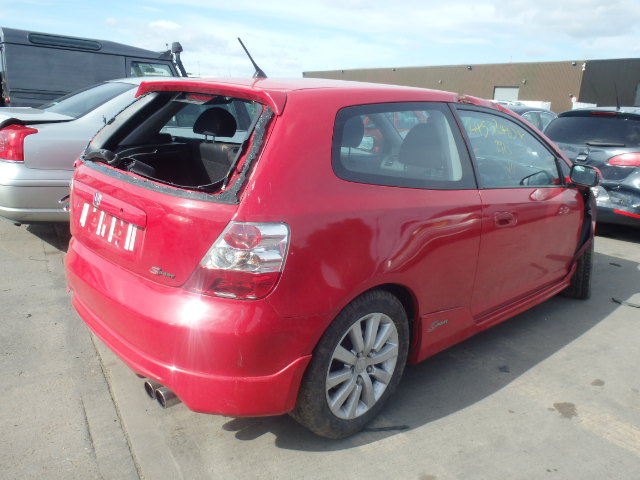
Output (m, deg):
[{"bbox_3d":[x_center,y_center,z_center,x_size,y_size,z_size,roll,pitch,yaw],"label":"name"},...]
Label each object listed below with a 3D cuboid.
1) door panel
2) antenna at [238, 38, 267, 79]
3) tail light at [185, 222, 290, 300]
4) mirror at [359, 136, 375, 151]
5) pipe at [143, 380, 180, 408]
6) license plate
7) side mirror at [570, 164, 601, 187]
[{"bbox_3d":[1.151,-0.197,2.915,1.380,1.030,0.220,-11,21,-42],"label":"door panel"},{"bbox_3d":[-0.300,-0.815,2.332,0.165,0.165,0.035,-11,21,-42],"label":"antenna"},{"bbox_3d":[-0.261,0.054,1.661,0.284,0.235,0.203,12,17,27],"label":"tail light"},{"bbox_3d":[0.389,-0.794,4.283,0.120,0.135,0.190,-11,21,-42],"label":"mirror"},{"bbox_3d":[-0.559,0.558,1.932,0.130,0.082,0.172,-11,21,-42],"label":"pipe"},{"bbox_3d":[-0.845,-0.058,2.050,0.020,0.112,0.520,8,8,-46],"label":"license plate"},{"bbox_3d":[1.586,-0.385,3.068,0.120,0.135,0.190,-11,21,-42],"label":"side mirror"}]

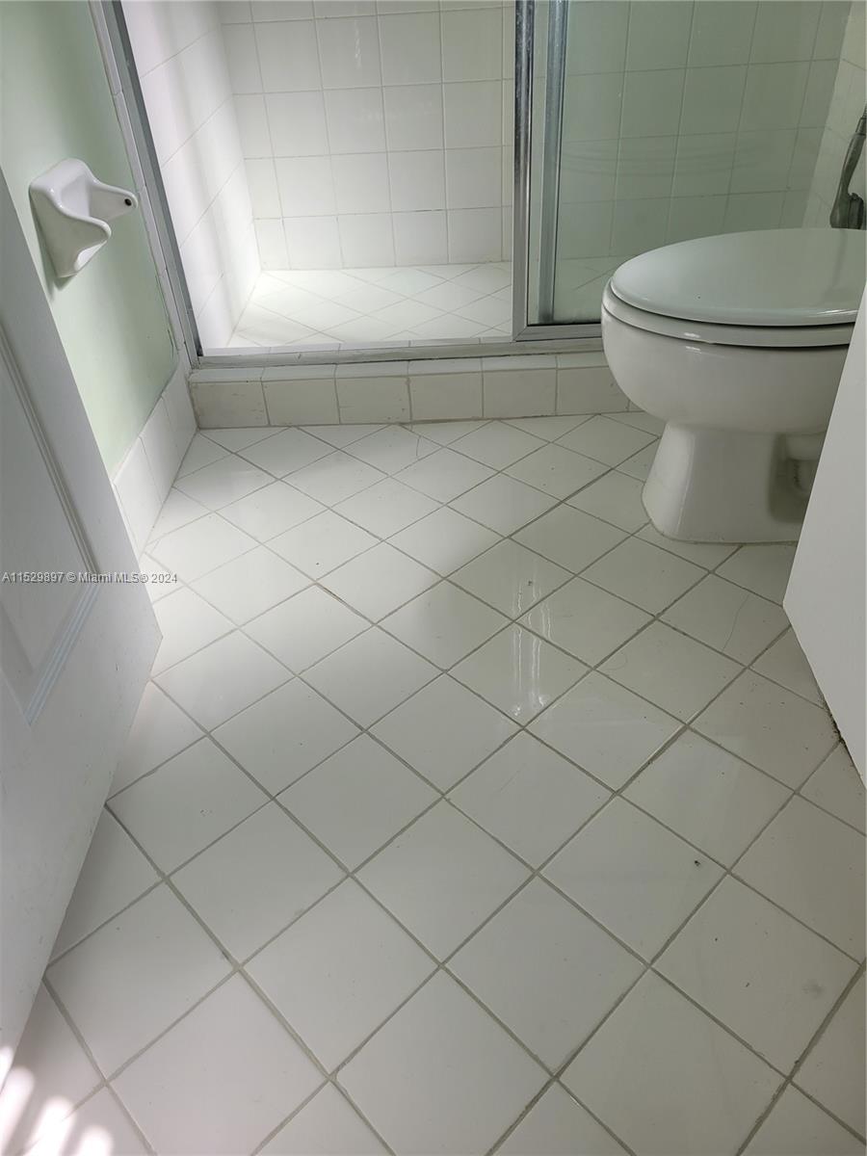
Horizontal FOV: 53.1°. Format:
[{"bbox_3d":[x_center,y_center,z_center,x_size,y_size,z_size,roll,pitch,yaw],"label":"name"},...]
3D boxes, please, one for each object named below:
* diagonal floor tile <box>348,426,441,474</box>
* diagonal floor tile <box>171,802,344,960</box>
[{"bbox_3d":[-0.083,-0.262,1.770,0.151,0.009,0.151,-33,47,-32],"label":"diagonal floor tile"},{"bbox_3d":[-0.205,0.351,1.012,0.151,0.009,0.151,-33,47,-32],"label":"diagonal floor tile"}]

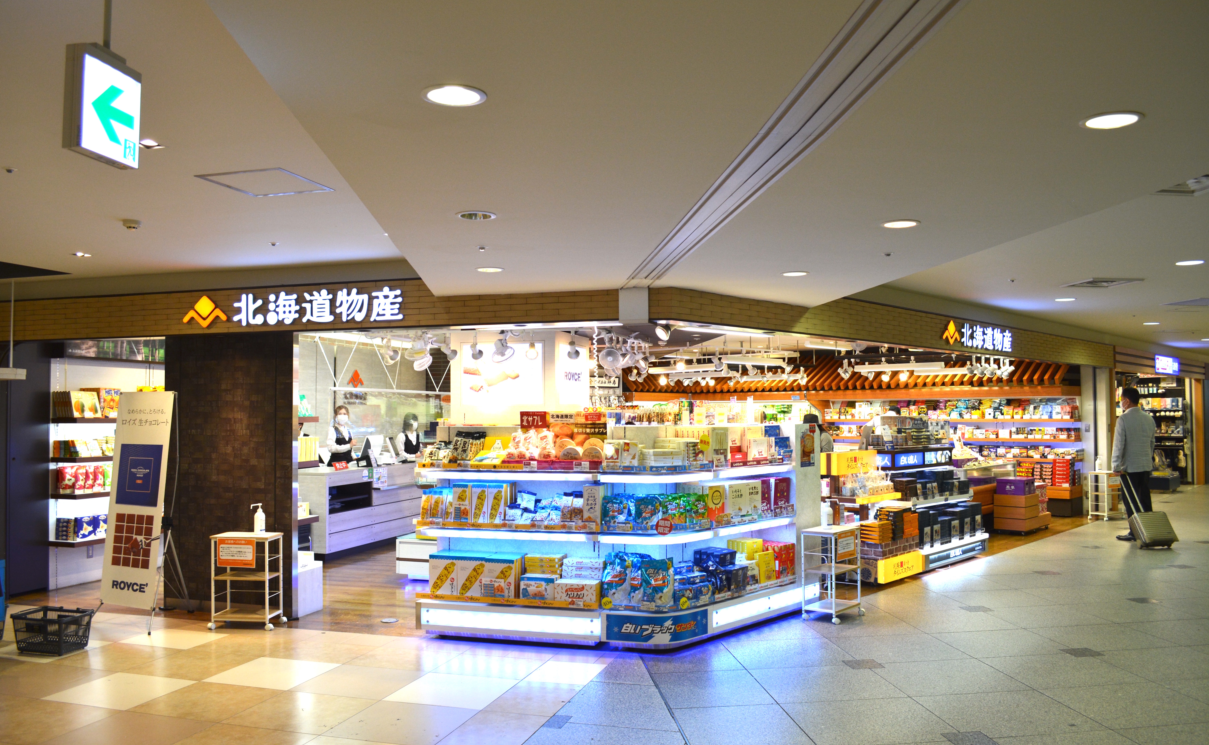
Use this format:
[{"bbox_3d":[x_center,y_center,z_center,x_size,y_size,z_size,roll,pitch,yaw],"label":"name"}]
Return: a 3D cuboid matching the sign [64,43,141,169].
[{"bbox_3d":[-1.123,-0.587,2.034,0.045,0.226,0.195,-1,-2,10],"label":"sign"}]

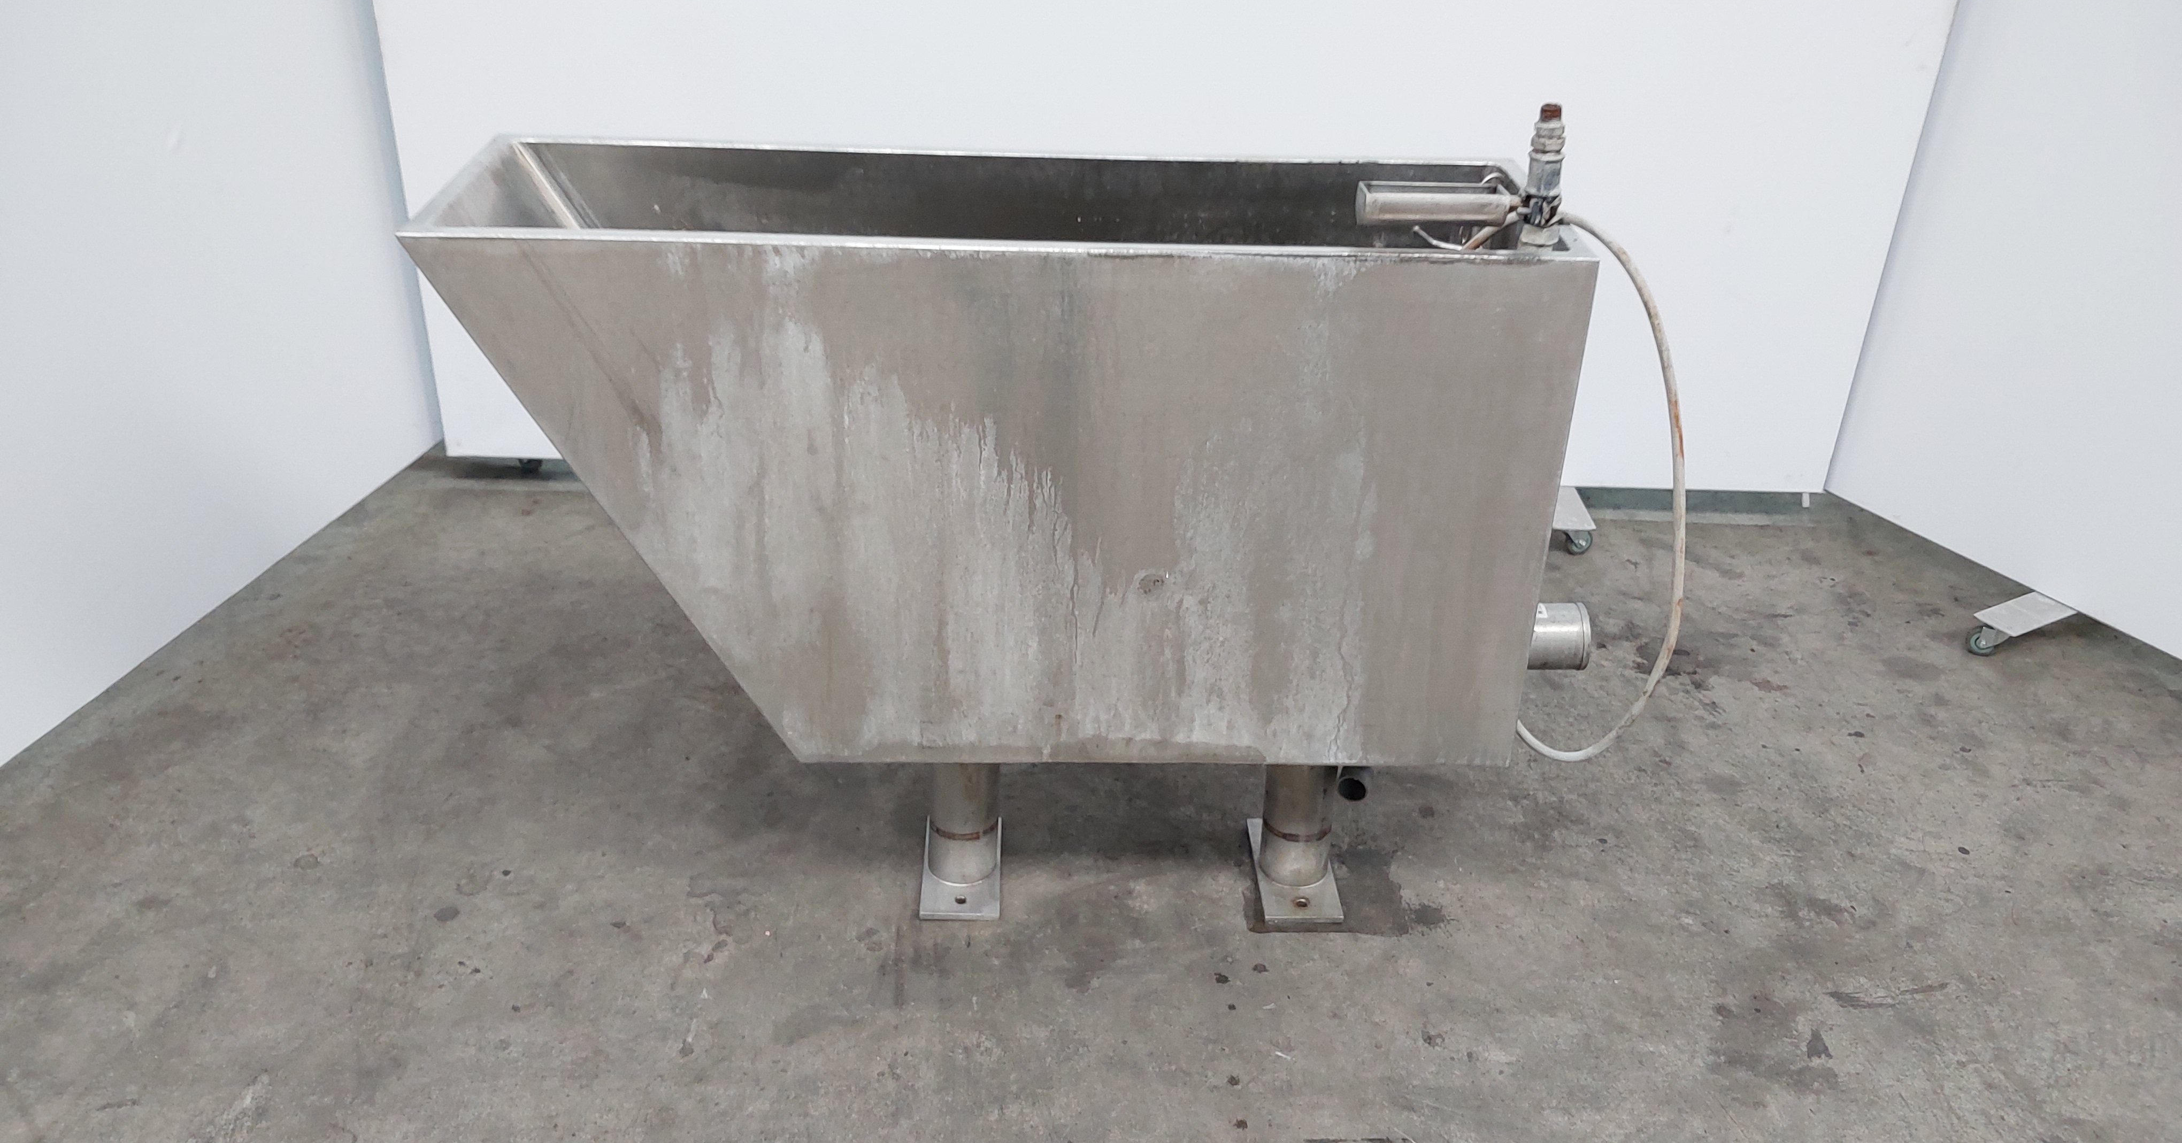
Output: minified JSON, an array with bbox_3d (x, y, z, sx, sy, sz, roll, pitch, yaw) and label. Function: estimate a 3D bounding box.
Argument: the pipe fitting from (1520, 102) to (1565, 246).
[{"bbox_3d":[0.451,-0.391,1.689,0.042,0.146,0.042,-3,29,0],"label":"pipe fitting"}]

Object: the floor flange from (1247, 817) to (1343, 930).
[{"bbox_3d":[0.271,0.365,2.246,0.100,0.080,0.200,1,29,-2],"label":"floor flange"}]

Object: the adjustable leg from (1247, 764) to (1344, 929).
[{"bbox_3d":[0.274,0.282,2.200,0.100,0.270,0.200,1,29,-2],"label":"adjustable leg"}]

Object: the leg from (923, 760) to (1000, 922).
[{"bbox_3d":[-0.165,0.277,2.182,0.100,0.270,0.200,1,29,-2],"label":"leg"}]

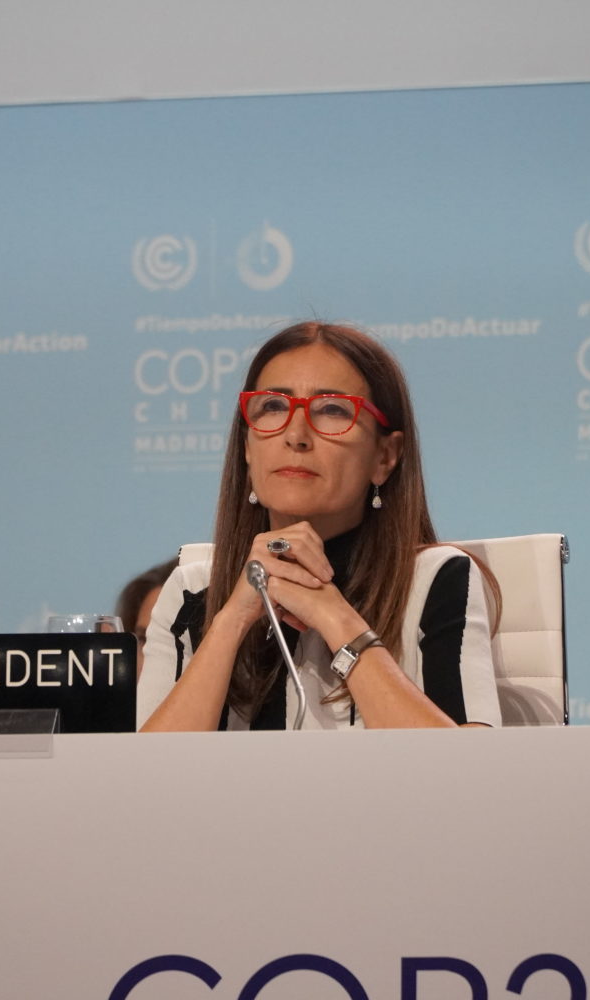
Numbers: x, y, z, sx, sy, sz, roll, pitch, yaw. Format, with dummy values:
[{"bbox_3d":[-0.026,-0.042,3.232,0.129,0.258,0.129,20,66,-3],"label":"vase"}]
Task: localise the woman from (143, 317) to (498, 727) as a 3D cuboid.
[{"bbox_3d":[-0.018,0.428,8.808,0.470,1.281,0.700,0,-7,13],"label":"woman"}]

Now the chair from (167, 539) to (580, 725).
[{"bbox_3d":[-0.030,0.543,8.878,0.570,1.070,0.620,-2,-7,22],"label":"chair"}]

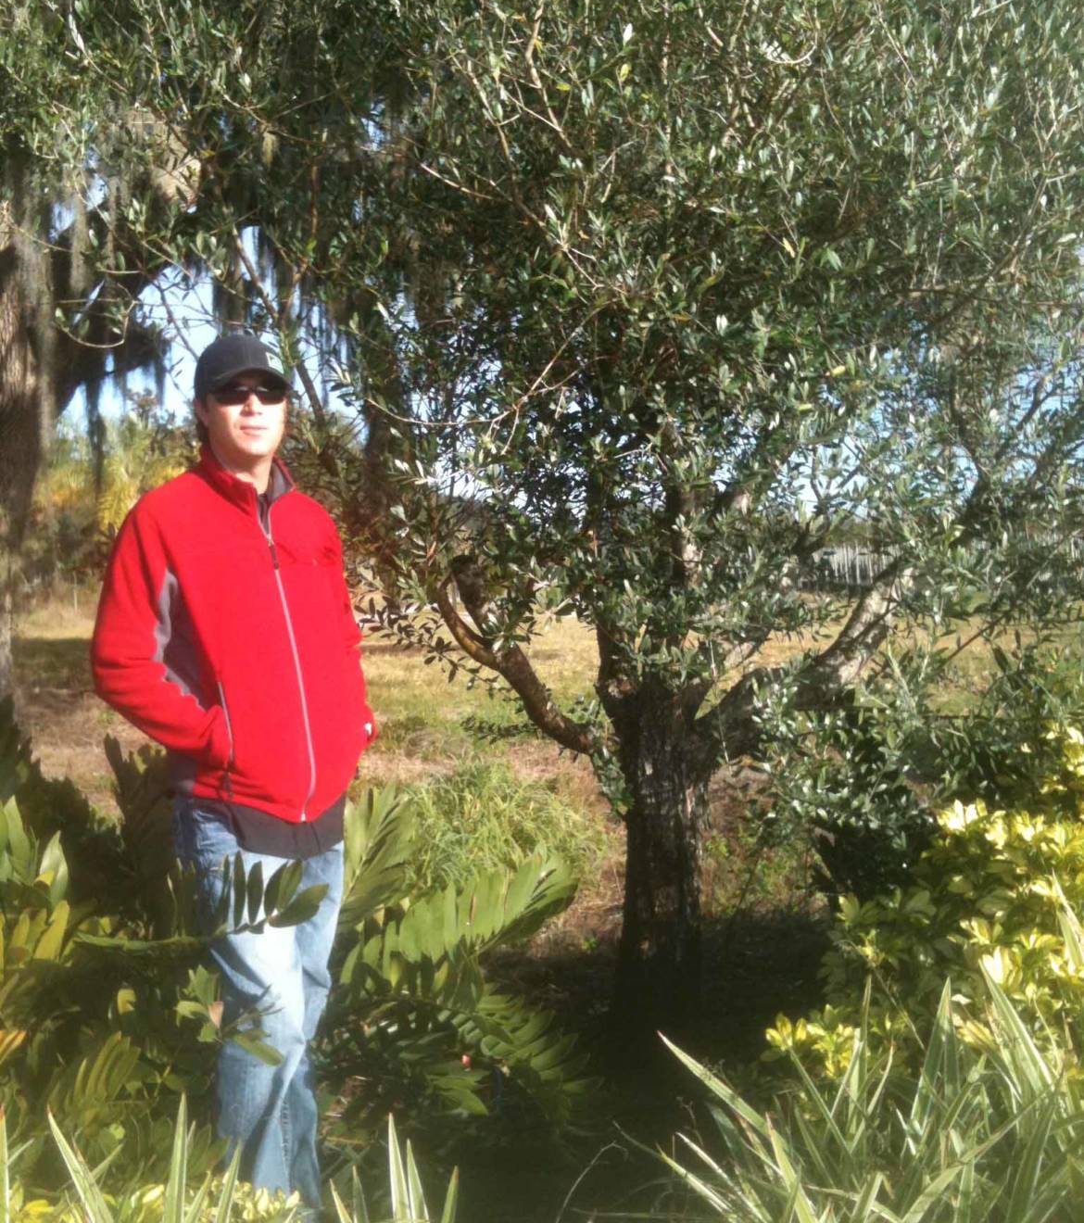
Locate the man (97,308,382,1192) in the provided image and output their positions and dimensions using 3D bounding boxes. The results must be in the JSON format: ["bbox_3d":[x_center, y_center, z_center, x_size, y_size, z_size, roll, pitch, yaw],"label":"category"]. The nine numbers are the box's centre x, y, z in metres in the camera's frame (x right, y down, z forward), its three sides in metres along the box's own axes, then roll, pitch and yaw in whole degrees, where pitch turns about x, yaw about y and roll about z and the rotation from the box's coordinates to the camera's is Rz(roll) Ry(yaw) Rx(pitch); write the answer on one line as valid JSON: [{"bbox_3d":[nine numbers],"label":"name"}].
[{"bbox_3d":[-0.605,0.355,2.880,0.580,1.830,0.370,-2,4,-41],"label":"man"}]

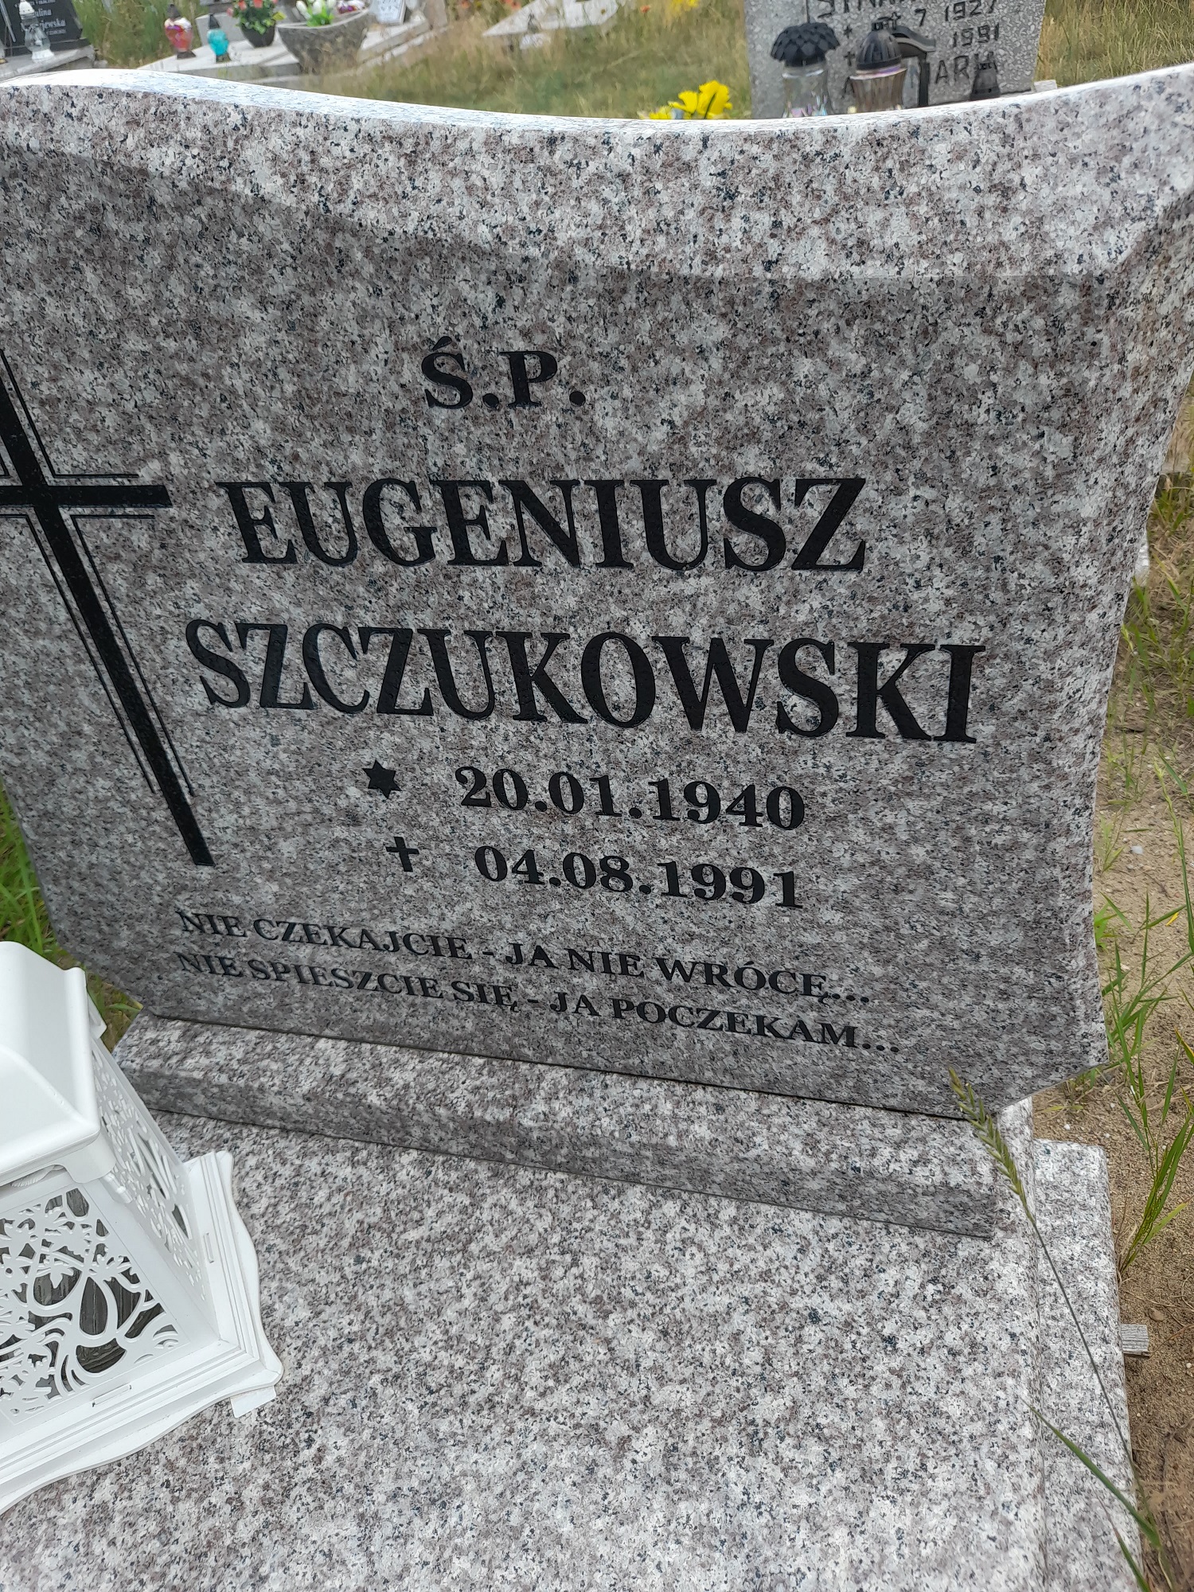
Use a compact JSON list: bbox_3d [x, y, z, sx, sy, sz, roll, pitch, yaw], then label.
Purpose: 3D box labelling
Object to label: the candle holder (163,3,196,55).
[{"bbox_3d":[-1.809,-3.331,5.013,0.110,0.188,0.085,-17,42,-8],"label":"candle holder"}]

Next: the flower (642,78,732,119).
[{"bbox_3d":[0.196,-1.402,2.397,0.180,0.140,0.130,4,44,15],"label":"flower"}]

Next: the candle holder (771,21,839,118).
[{"bbox_3d":[0.459,-1.541,2.530,0.142,0.240,0.142,4,44,15],"label":"candle holder"}]

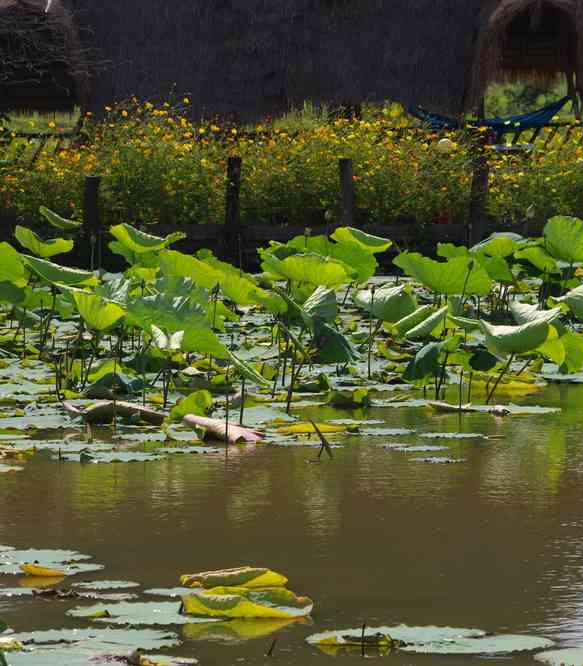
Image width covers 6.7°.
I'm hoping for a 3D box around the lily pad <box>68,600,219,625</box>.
[{"bbox_3d":[-0.447,0.824,15.078,0.453,0.040,0.460,0,3,0],"label":"lily pad"}]

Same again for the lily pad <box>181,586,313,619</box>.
[{"bbox_3d":[-0.136,0.809,15.077,0.399,0.070,0.280,0,3,0],"label":"lily pad"}]

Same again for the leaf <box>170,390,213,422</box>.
[{"bbox_3d":[-0.452,0.332,22.559,0.190,0.139,0.160,0,3,0],"label":"leaf"}]

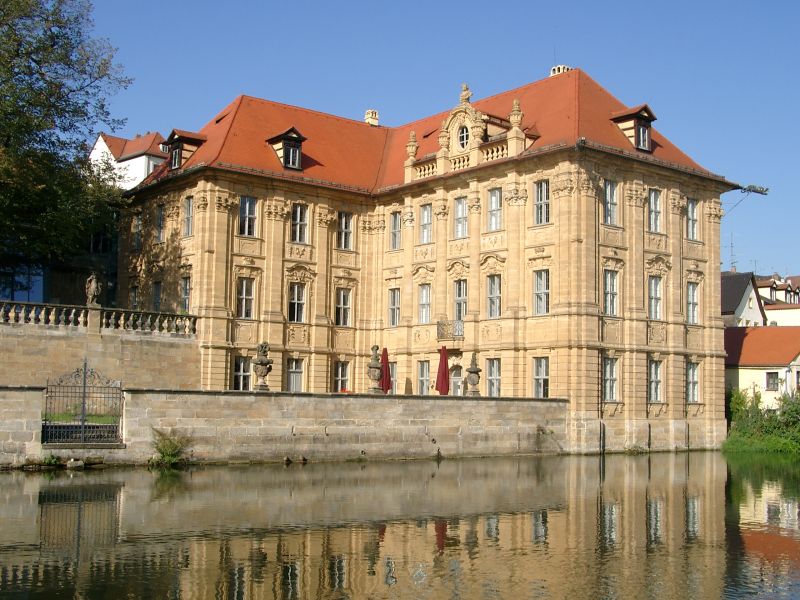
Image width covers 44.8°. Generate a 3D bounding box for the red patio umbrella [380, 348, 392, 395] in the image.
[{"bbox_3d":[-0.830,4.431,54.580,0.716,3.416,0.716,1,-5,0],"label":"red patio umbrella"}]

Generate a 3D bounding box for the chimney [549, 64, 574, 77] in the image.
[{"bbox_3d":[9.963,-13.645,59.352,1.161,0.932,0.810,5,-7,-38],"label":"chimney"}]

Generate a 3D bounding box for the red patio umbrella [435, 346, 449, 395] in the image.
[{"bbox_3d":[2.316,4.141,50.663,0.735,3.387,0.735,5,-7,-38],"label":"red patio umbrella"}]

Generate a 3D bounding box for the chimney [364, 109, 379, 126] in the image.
[{"bbox_3d":[-2.032,-13.111,70.642,0.803,1.214,0.629,5,-7,-38],"label":"chimney"}]

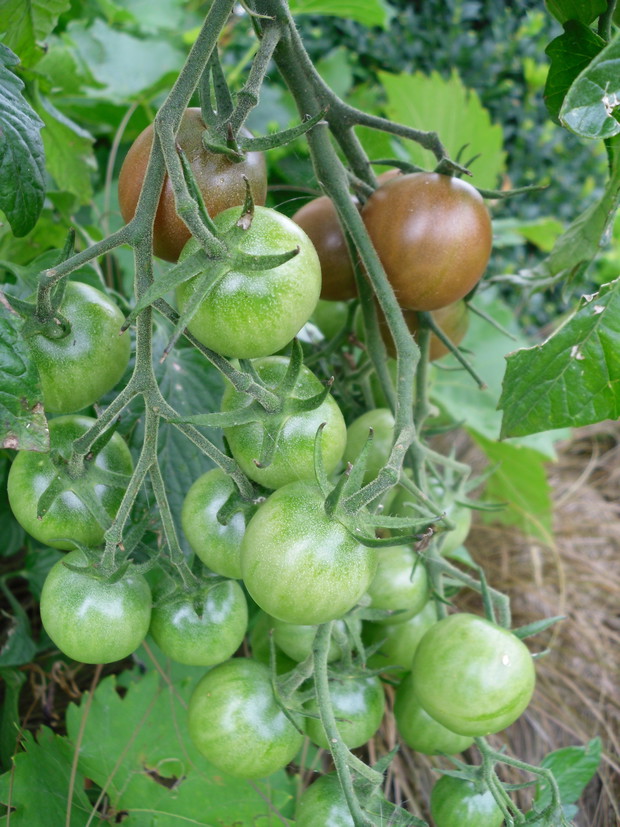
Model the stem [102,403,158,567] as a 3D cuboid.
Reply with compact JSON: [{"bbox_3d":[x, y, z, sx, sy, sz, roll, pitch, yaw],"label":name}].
[{"bbox_3d":[-0.058,0.024,0.274,0.008,0.058,0.006,18,17,0],"label":"stem"}]

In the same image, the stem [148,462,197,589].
[{"bbox_3d":[-0.045,0.038,0.285,0.007,0.052,0.006,-11,28,0],"label":"stem"}]

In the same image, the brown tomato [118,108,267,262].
[{"bbox_3d":[-0.035,-0.068,0.254,0.045,0.042,0.045,11,46,-27],"label":"brown tomato"}]

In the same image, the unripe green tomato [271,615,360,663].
[{"bbox_3d":[0.002,0.069,0.290,0.031,0.029,0.031,17,24,-6],"label":"unripe green tomato"}]

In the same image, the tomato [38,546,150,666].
[{"bbox_3d":[-0.074,0.067,0.300,0.039,0.038,0.039,17,33,-5],"label":"tomato"}]

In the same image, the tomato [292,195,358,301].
[{"bbox_3d":[0.011,-0.057,0.293,0.036,0.034,0.036,11,24,-4],"label":"tomato"}]

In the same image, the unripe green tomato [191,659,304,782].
[{"bbox_3d":[-0.019,0.092,0.260,0.036,0.034,0.036,14,48,-33],"label":"unripe green tomato"}]

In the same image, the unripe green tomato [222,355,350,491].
[{"bbox_3d":[-0.008,0.003,0.247,0.037,0.037,0.035,-2,-18,6],"label":"unripe green tomato"}]

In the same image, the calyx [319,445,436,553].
[{"bbox_3d":[0.018,0.023,0.229,0.032,0.014,0.032,19,36,-35],"label":"calyx"}]

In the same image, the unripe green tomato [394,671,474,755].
[{"bbox_3d":[0.044,0.097,0.283,0.032,0.030,0.032,5,24,-2],"label":"unripe green tomato"}]

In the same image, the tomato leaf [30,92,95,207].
[{"bbox_3d":[-0.106,-0.114,0.370,0.031,0.051,0.018,-17,0,-19],"label":"tomato leaf"}]

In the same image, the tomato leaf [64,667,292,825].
[{"bbox_3d":[-0.066,0.170,0.440,0.120,0.030,0.090,0,60,0],"label":"tomato leaf"}]

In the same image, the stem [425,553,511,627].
[{"bbox_3d":[0.050,0.055,0.271,0.027,0.023,0.009,0,22,0],"label":"stem"}]

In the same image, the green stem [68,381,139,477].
[{"bbox_3d":[-0.064,0.005,0.267,0.008,0.035,0.006,36,7,0],"label":"green stem"}]

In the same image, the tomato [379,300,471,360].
[{"bbox_3d":[0.041,-0.036,0.314,0.034,0.033,0.034,0,60,0],"label":"tomato"}]

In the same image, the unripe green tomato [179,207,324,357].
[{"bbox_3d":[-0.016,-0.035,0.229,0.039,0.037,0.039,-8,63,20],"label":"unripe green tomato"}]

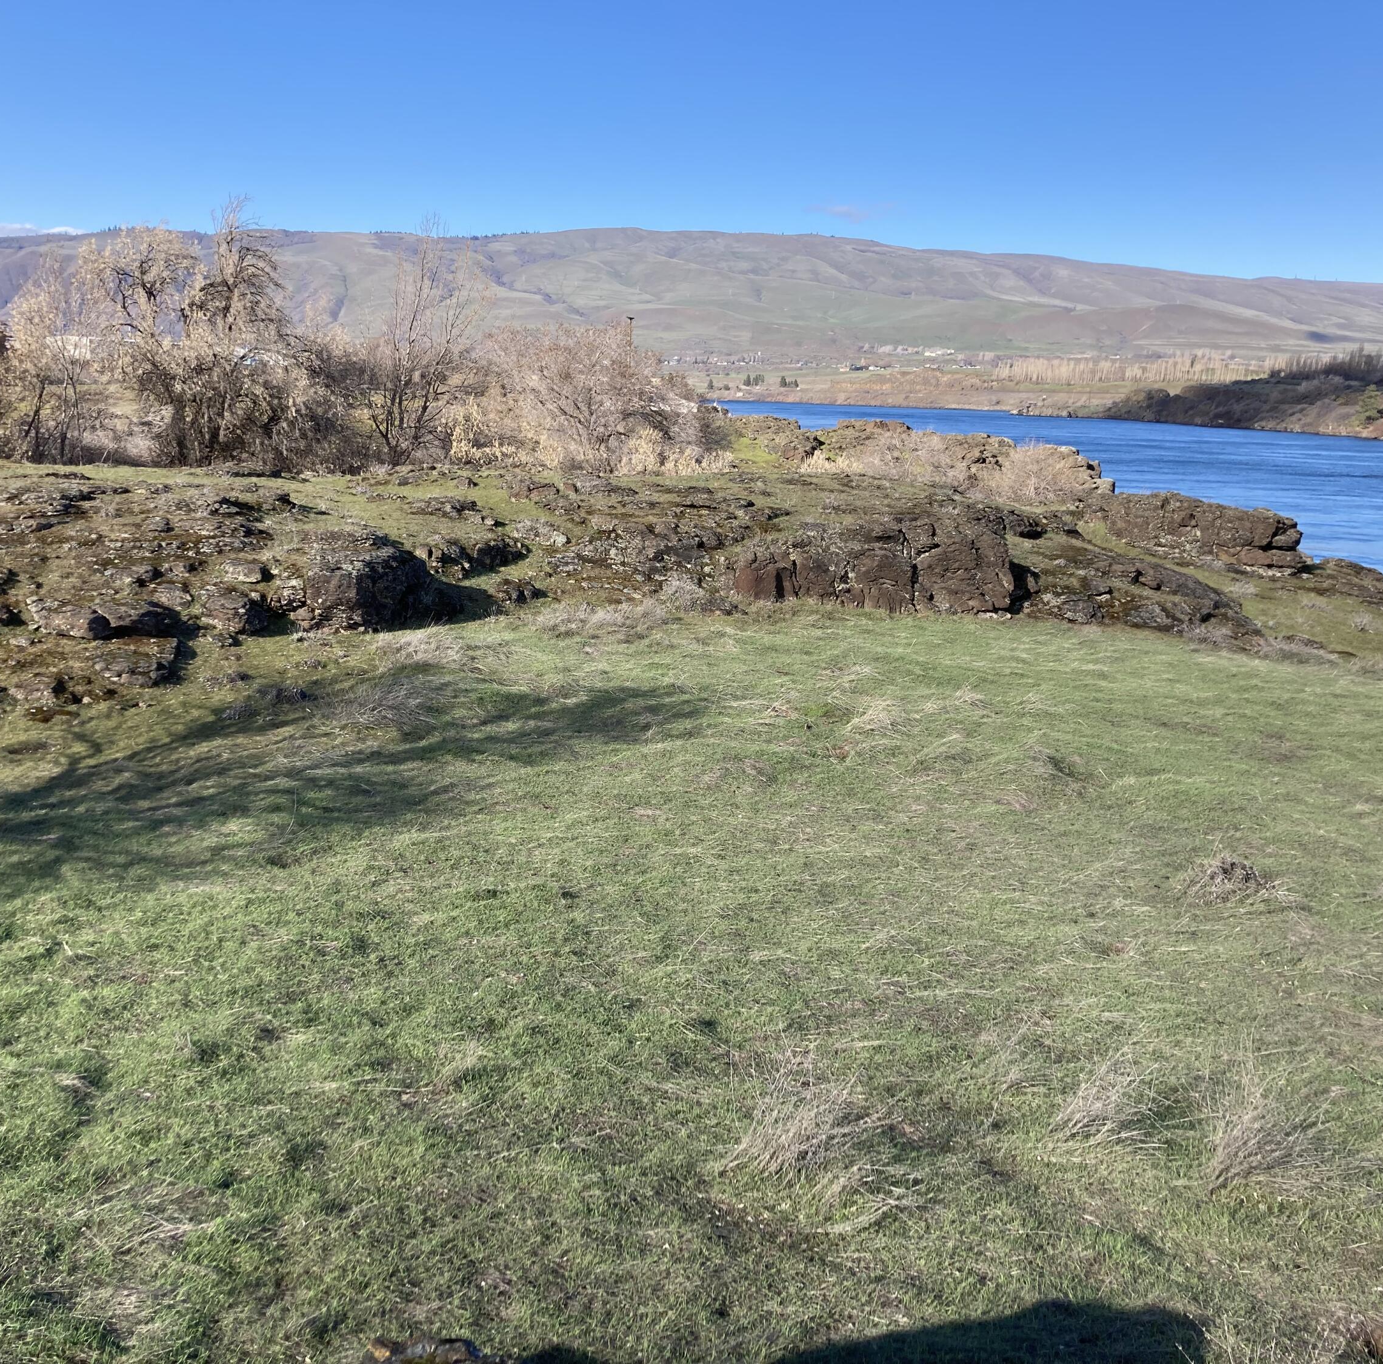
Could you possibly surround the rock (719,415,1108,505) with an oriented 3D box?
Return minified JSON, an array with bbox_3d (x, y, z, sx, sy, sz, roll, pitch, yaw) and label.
[{"bbox_3d":[6.062,-5.949,38.598,8.984,1.919,4.800,5,13,23],"label":"rock"}]

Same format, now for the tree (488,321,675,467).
[{"bbox_3d":[-2.805,-7.475,38.174,5.101,3.728,4.591,-1,12,-4],"label":"tree"}]

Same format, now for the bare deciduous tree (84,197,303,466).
[{"bbox_3d":[-12.268,-8.585,36.552,5.084,6.459,4.576,-4,12,-18],"label":"bare deciduous tree"}]

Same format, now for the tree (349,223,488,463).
[{"bbox_3d":[-6.842,-8.457,36.931,3.466,6.121,3.119,-2,12,-10],"label":"tree"}]

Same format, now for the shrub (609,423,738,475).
[{"bbox_3d":[-0.492,-5.784,36.542,3.452,1.249,2.034,0,12,-1],"label":"shrub"}]

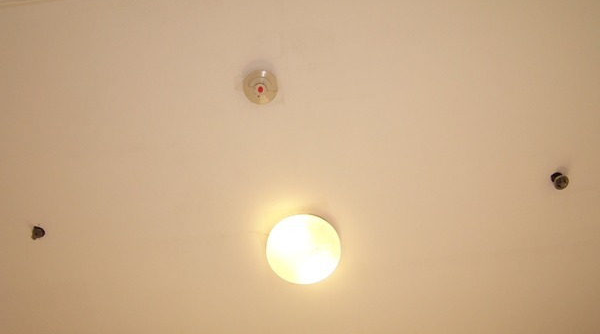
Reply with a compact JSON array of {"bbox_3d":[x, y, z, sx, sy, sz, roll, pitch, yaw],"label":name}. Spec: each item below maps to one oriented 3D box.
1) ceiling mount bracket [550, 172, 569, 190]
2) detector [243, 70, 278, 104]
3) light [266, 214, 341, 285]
[{"bbox_3d":[0.855,0.046,2.171,0.051,0.046,0.051,-7,-68,4],"label":"ceiling mount bracket"},{"bbox_3d":[-0.124,-0.246,2.075,0.111,0.038,0.111,0,-68,1],"label":"detector"},{"bbox_3d":[0.012,0.293,2.262,0.255,0.095,0.255,0,-68,1],"label":"light"}]

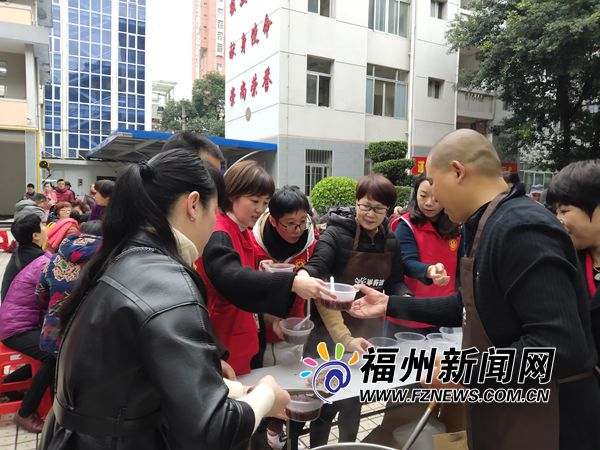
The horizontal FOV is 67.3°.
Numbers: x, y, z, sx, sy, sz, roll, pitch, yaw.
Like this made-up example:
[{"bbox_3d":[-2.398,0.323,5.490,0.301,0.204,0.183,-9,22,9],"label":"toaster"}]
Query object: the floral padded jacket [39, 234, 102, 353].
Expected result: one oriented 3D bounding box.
[{"bbox_3d":[-1.360,0.450,2.800,0.540,0.740,0.450,1,4,0],"label":"floral padded jacket"}]

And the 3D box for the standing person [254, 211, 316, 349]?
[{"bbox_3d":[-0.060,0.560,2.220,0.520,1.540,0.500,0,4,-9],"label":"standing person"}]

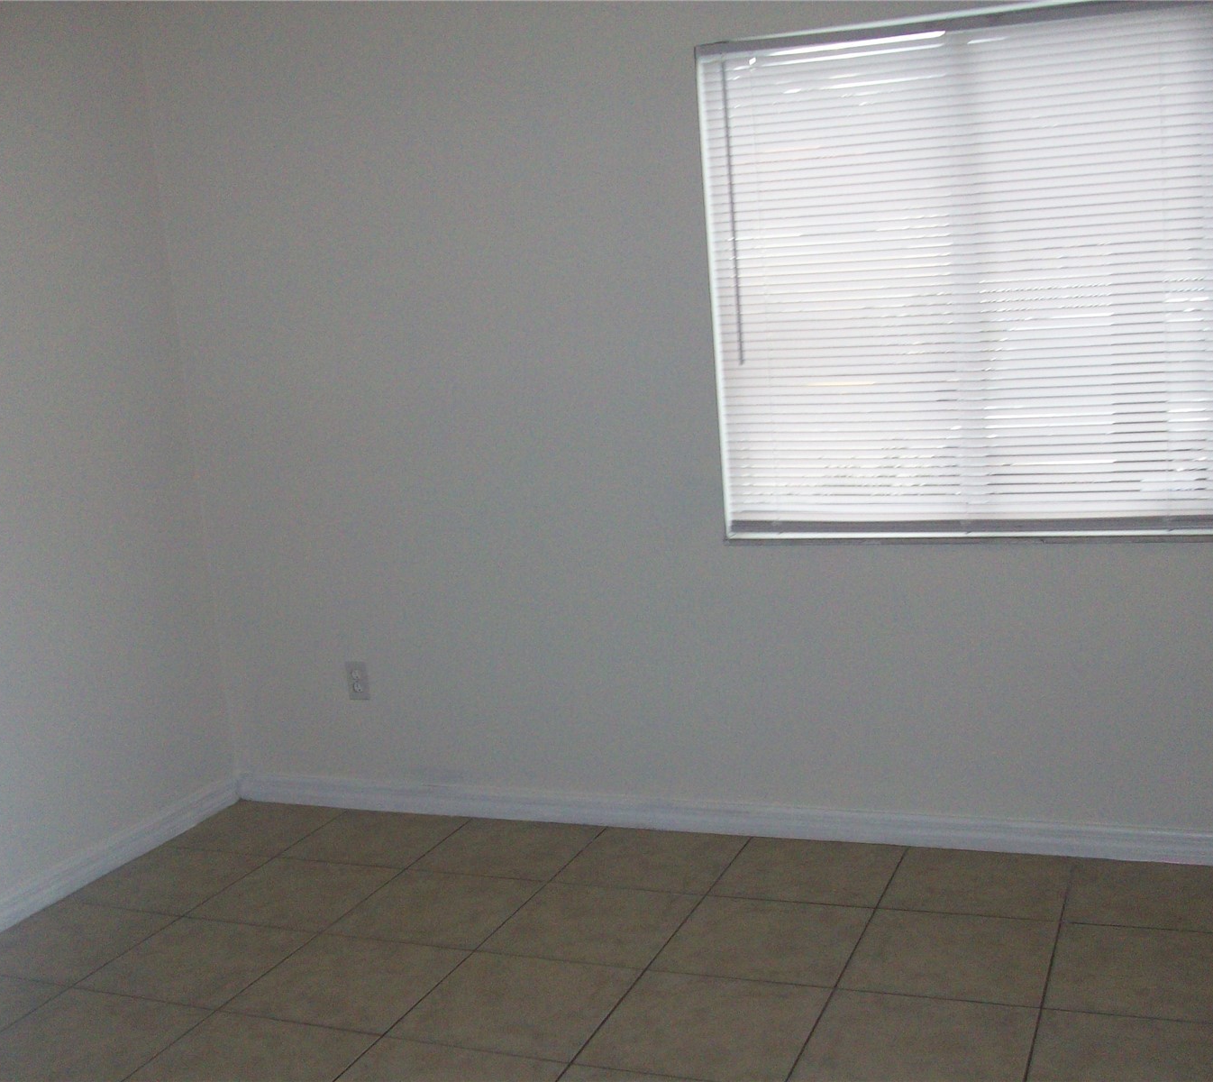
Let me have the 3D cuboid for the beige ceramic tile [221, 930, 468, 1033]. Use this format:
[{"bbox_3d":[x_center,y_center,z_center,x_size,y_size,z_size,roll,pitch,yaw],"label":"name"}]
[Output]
[{"bbox_3d":[-0.573,0.989,3.175,0.414,0.010,0.414,-1,9,22],"label":"beige ceramic tile"}]

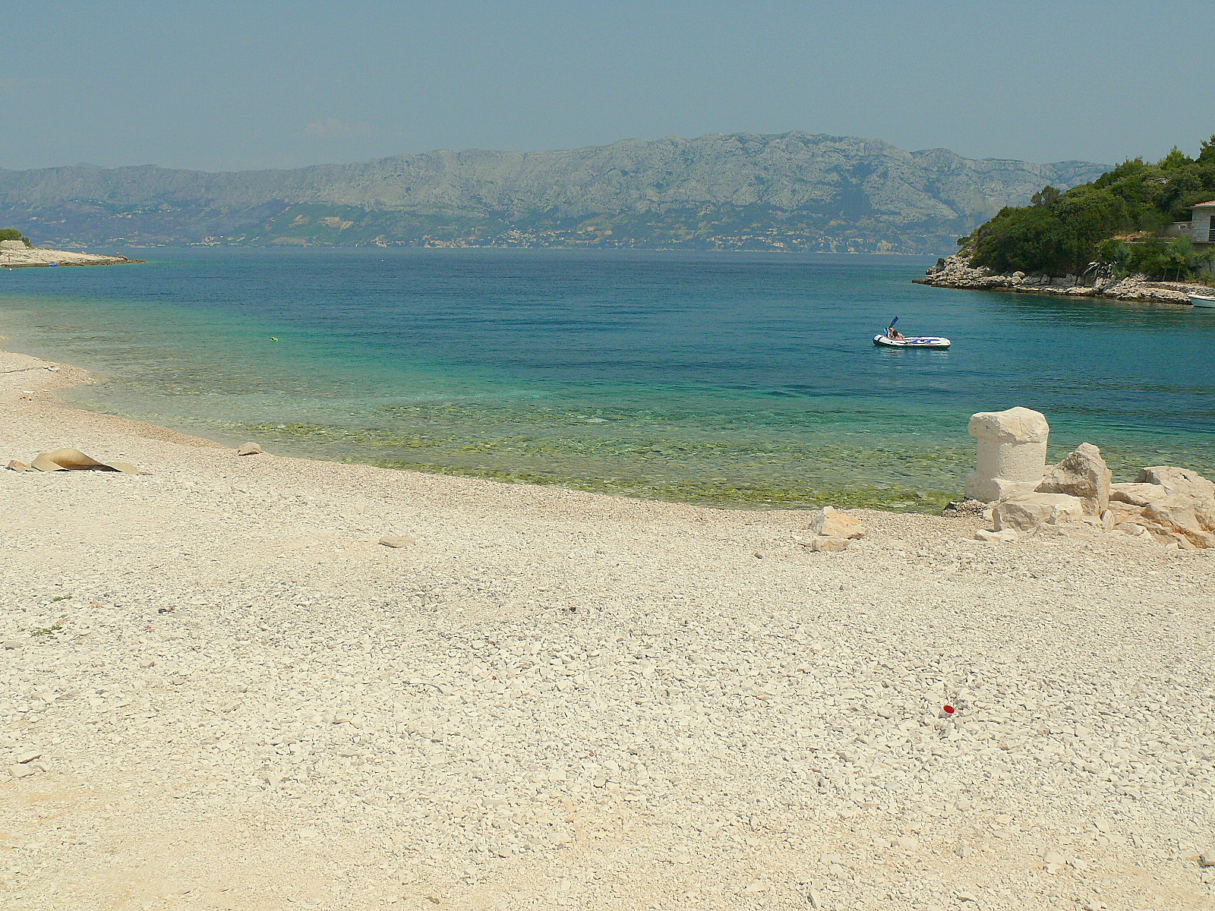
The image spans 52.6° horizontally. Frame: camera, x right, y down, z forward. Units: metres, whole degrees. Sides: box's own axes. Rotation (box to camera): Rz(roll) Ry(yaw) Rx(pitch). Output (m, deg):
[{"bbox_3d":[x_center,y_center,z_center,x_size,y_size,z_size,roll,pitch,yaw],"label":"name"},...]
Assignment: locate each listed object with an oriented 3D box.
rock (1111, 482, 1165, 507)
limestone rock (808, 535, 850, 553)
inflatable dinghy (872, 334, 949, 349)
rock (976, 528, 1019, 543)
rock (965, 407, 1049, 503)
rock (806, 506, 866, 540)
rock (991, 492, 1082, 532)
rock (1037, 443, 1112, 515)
[{"bbox_3d":[5.909,0.436,13.700,0.580,0.190,0.480,4,10,17],"label":"rock"},{"bbox_3d":[2.152,0.859,11.900,0.400,0.120,0.250,2,10,10],"label":"limestone rock"},{"bbox_3d":[9.819,-3.679,39.600,2.450,0.400,1.150,6,11,27],"label":"inflatable dinghy"},{"bbox_3d":[3.869,0.795,12.200,0.410,0.110,0.220,4,10,17],"label":"rock"},{"bbox_3d":[4.695,-0.028,14.500,0.820,1.060,0.820,-2,10,-15],"label":"rock"},{"bbox_3d":[2.327,0.683,12.500,0.560,0.280,0.380,2,10,10],"label":"rock"},{"bbox_3d":[4.520,0.587,12.950,0.920,0.360,0.620,3,10,14],"label":"rock"},{"bbox_3d":[5.119,0.252,13.500,0.760,0.780,0.450,4,10,17],"label":"rock"}]

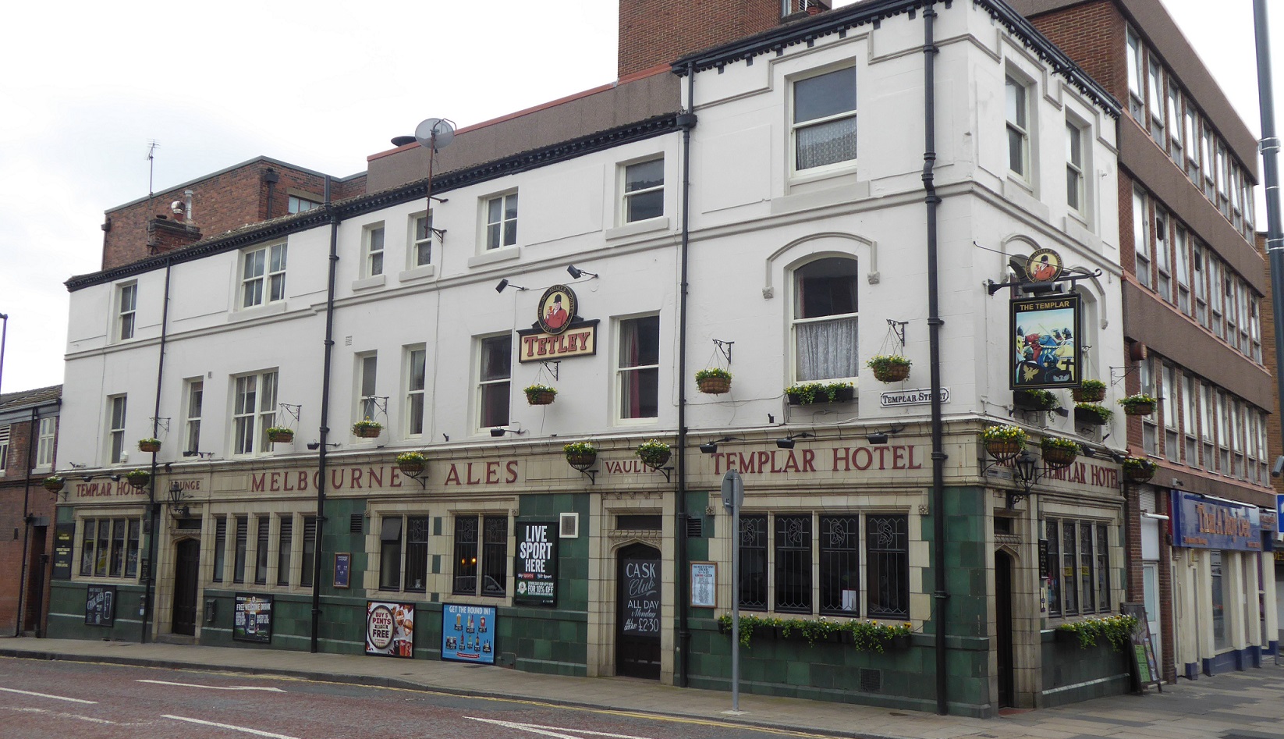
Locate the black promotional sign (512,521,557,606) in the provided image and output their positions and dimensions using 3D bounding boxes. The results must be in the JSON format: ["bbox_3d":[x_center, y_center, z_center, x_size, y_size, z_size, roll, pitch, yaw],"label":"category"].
[{"bbox_3d":[-1.732,3.175,18.826,0.940,1.350,0.040,-6,-11,38],"label":"black promotional sign"}]

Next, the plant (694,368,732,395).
[{"bbox_3d":[1.029,0.167,16.613,0.520,0.360,0.520,1,-8,0],"label":"plant"}]

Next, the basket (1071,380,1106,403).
[{"bbox_3d":[6.669,0.314,17.159,0.523,0.342,0.523,-6,-11,40],"label":"basket"}]

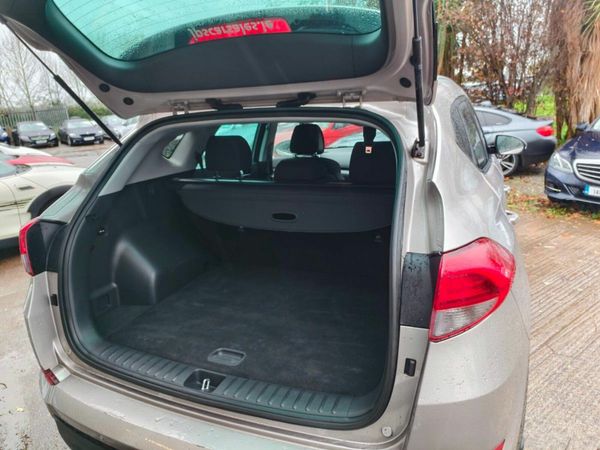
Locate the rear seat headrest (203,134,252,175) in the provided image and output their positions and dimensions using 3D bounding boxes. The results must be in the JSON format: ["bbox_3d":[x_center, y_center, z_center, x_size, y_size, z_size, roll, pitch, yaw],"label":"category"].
[{"bbox_3d":[-0.321,-0.342,1.927,0.225,0.180,0.110,4,17,22],"label":"rear seat headrest"}]

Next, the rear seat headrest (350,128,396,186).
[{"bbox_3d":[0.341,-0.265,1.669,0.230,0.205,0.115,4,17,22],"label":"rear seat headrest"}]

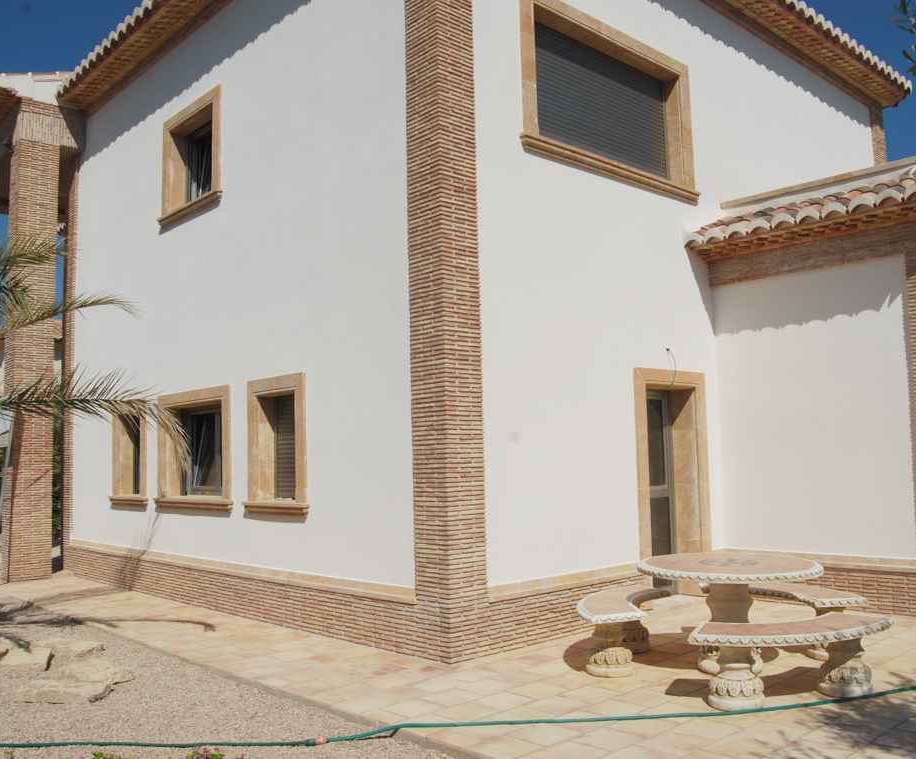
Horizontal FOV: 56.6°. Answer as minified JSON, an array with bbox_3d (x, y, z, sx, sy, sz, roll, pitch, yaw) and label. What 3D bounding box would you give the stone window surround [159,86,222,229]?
[{"bbox_3d":[-3.090,-2.579,10.099,0.248,1.302,1.635,3,-7,-43],"label":"stone window surround"}]

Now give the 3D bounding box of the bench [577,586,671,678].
[{"bbox_3d":[1.246,1.933,6.586,0.540,0.450,1.430,-3,-5,20],"label":"bench"}]

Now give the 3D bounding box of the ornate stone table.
[{"bbox_3d":[1.999,1.745,6.340,1.310,0.743,1.310,3,-7,-43],"label":"ornate stone table"}]

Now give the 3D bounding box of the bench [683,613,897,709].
[{"bbox_3d":[2.185,1.817,5.526,1.430,0.450,0.540,0,-5,-14],"label":"bench"}]

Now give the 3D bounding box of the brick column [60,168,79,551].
[{"bbox_3d":[-5.633,-0.316,12.805,0.388,6.277,0.384,3,-7,-43],"label":"brick column"}]

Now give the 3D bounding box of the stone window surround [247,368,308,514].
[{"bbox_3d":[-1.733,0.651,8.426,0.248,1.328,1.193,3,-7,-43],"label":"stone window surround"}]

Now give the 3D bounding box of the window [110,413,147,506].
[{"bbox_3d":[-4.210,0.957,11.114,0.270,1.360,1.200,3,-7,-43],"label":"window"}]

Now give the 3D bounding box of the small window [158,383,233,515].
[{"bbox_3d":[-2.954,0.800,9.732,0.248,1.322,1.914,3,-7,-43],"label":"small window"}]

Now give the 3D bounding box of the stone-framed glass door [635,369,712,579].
[{"bbox_3d":[2.078,1.074,8.580,1.270,2.304,0.321,4,-7,-43],"label":"stone-framed glass door"}]

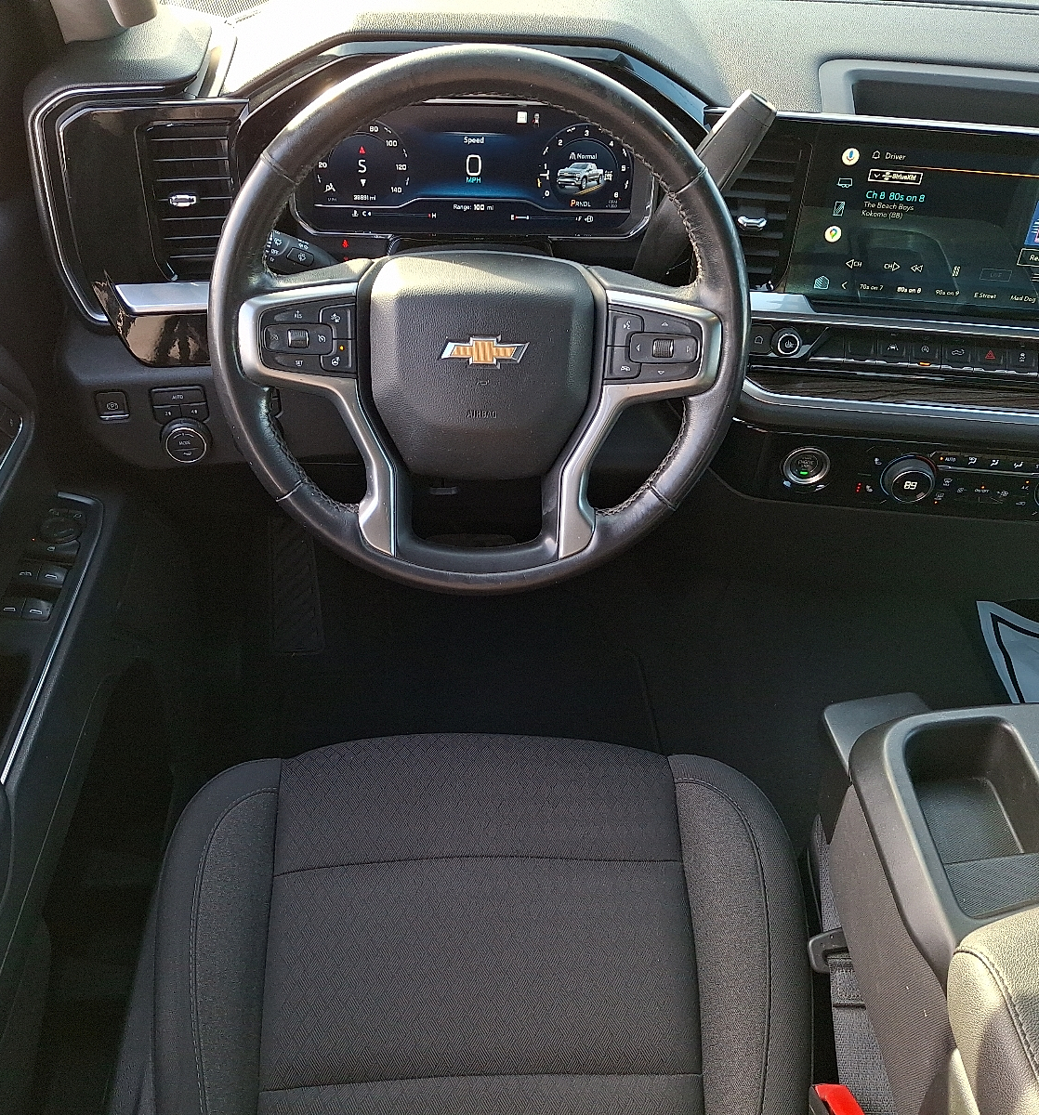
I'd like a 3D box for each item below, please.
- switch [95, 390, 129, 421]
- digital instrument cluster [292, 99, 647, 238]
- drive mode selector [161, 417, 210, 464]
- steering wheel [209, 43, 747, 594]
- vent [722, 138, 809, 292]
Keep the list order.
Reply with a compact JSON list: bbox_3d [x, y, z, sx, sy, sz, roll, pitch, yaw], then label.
[{"bbox_3d":[-0.343,-0.129,0.907,0.025,0.026,0.014,-5,35,-9],"label":"switch"},{"bbox_3d":[-0.041,-0.359,0.991,0.330,0.122,0.040,1,22,-2],"label":"digital instrument cluster"},{"bbox_3d":[-0.286,-0.100,0.925,0.040,0.040,0.020,-5,35,-9],"label":"drive mode selector"},{"bbox_3d":[-0.027,-0.163,0.783,0.382,0.382,0.090,0,13,-3],"label":"steering wheel"},{"bbox_3d":[0.202,-0.291,0.901,0.082,0.128,0.040,6,22,4],"label":"vent"}]

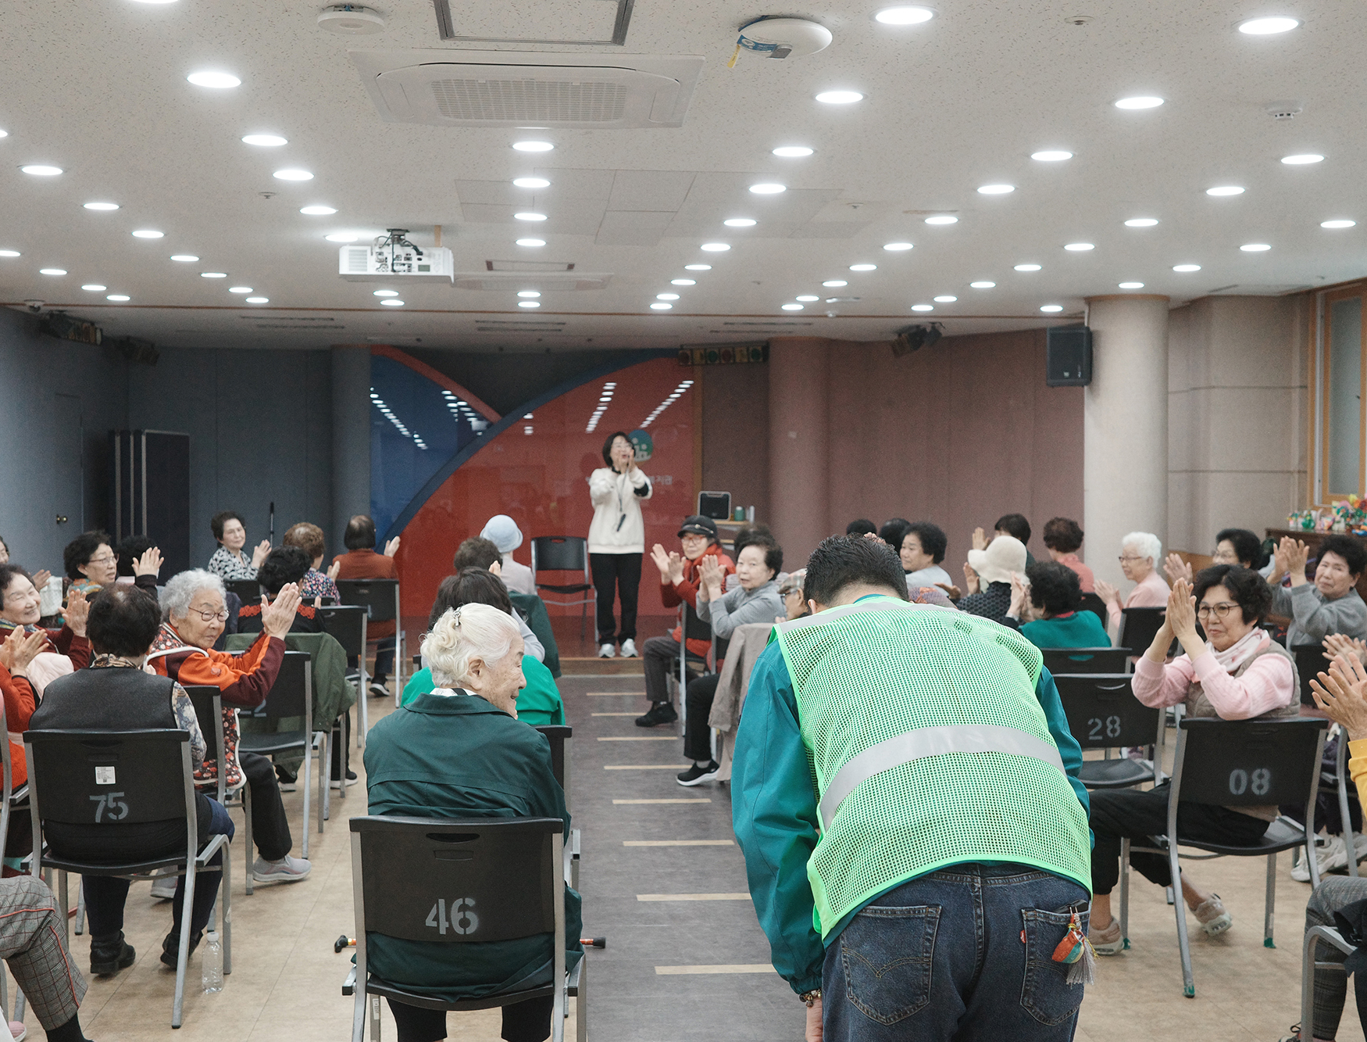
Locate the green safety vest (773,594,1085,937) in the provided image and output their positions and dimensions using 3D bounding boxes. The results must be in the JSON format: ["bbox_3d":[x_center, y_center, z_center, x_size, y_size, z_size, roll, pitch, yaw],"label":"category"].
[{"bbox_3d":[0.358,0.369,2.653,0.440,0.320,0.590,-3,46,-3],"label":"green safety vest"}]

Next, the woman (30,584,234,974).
[{"bbox_3d":[-1.631,0.760,5.153,0.510,1.210,0.640,0,2,1],"label":"woman"}]

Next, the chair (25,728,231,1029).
[{"bbox_3d":[-1.595,0.977,4.947,0.505,0.790,0.535,0,2,-2],"label":"chair"}]

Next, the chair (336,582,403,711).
[{"bbox_3d":[-2.003,0.756,11.099,0.490,0.785,0.540,0,2,-6],"label":"chair"}]

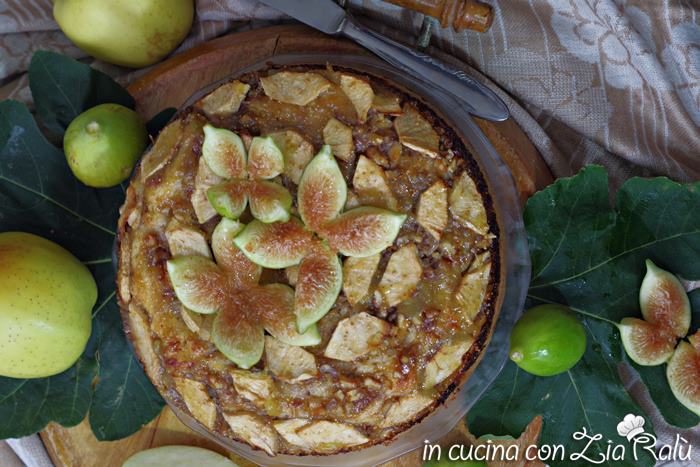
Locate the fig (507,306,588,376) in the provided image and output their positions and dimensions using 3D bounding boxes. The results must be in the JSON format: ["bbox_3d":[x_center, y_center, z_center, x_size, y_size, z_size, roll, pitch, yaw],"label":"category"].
[{"bbox_3d":[0.122,0.066,0.900,0.048,0.044,0.044,-24,87,-22],"label":"fig"}]

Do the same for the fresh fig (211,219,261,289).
[{"bbox_3d":[-0.067,0.012,0.863,0.025,0.019,0.044,-18,83,2],"label":"fresh fig"}]

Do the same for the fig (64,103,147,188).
[{"bbox_3d":[-0.150,-0.054,0.893,0.050,0.048,0.050,0,62,23],"label":"fig"}]

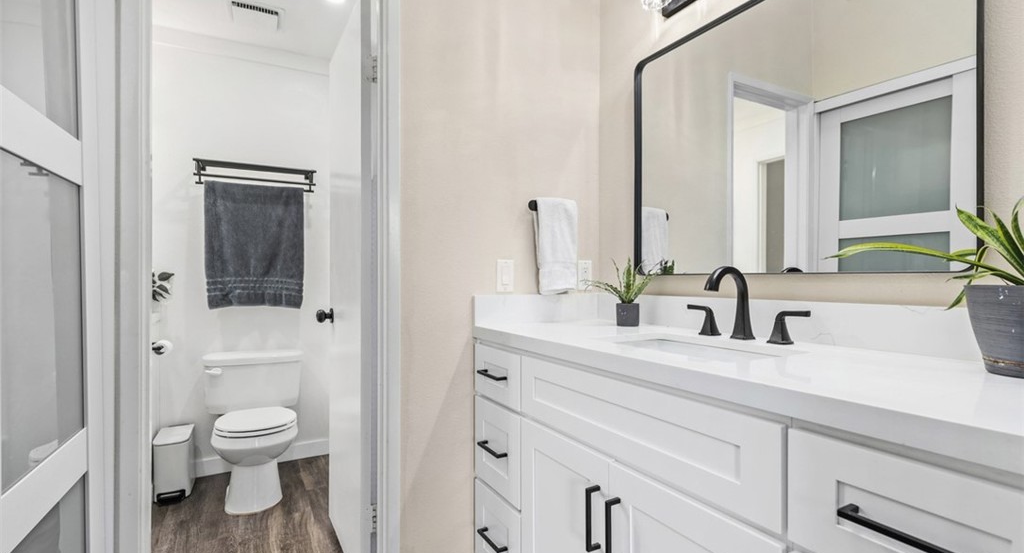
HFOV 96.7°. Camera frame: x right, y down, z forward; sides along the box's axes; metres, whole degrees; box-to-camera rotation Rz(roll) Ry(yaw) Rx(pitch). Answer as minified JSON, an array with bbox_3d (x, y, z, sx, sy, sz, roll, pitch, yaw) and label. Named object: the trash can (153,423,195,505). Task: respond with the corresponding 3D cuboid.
[{"bbox_3d":[-1.731,0.958,2.340,0.148,0.293,0.260,0,0,-30],"label":"trash can"}]

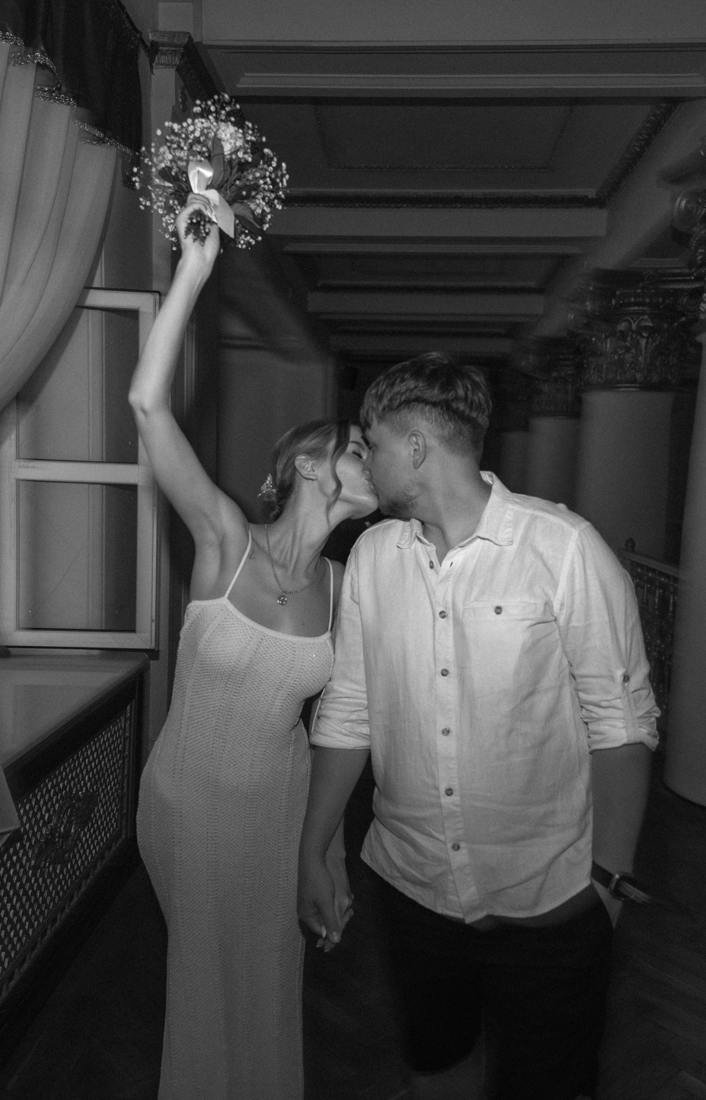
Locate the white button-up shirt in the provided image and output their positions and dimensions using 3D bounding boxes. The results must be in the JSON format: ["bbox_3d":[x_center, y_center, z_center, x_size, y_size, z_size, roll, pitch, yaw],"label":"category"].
[{"bbox_3d":[0.222,0.242,1.500,0.570,0.755,0.330,4,5,22],"label":"white button-up shirt"}]

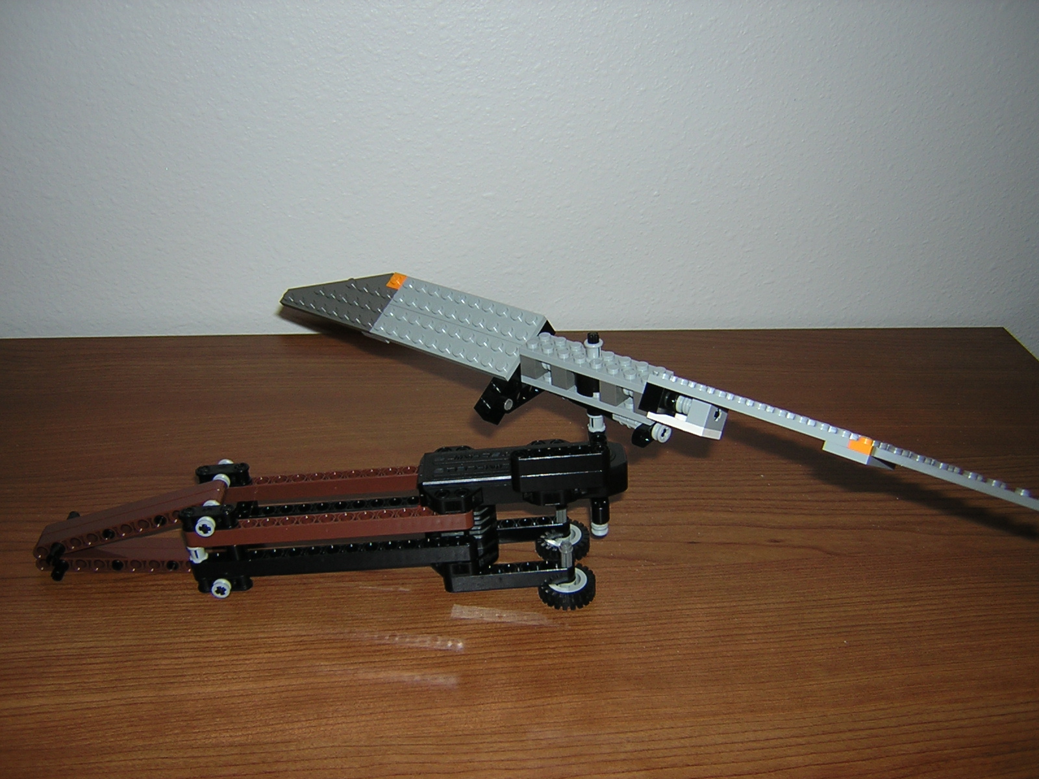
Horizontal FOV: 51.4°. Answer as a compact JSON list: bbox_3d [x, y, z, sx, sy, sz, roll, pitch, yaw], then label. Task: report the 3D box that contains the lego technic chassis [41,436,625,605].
[{"bbox_3d":[-0.082,0.046,0.451,0.253,0.072,0.056,1,28,-3],"label":"lego technic chassis"}]

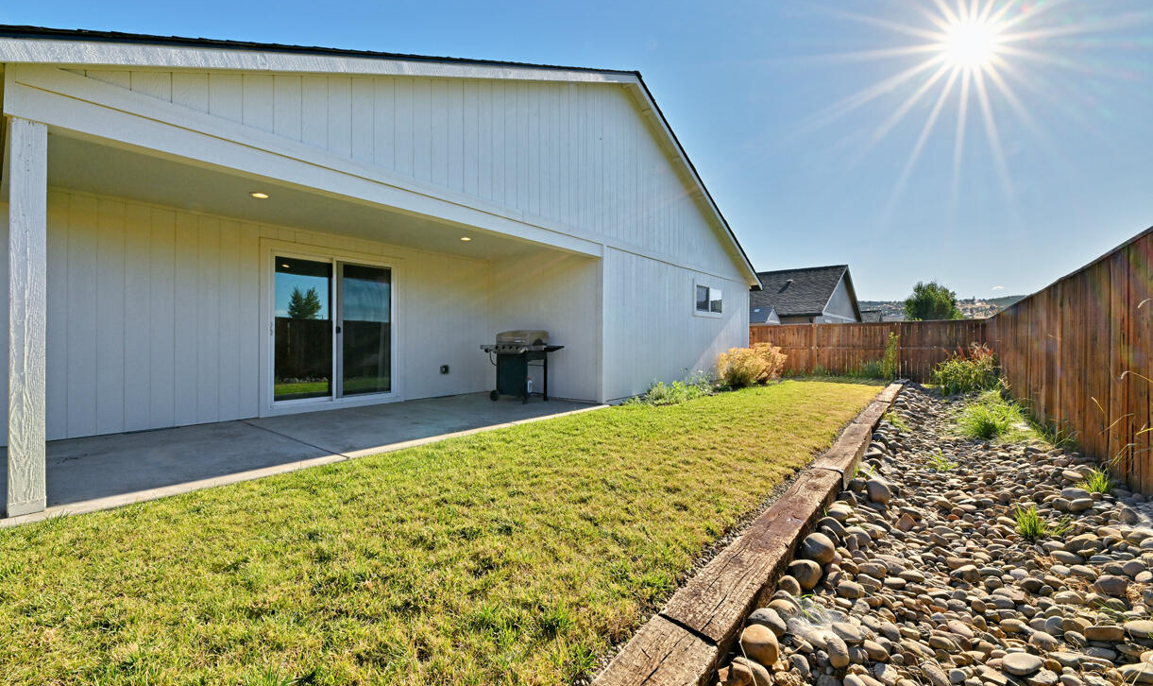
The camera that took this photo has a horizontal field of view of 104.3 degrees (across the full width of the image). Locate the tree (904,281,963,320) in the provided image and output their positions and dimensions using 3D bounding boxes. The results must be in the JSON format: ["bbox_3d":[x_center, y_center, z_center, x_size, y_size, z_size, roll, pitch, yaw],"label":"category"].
[{"bbox_3d":[25.476,-1.616,32.000,3.700,5.732,3.700,0,0,0],"label":"tree"}]

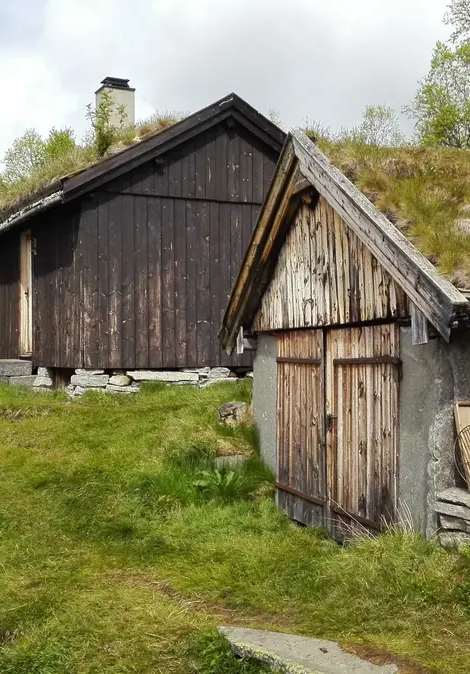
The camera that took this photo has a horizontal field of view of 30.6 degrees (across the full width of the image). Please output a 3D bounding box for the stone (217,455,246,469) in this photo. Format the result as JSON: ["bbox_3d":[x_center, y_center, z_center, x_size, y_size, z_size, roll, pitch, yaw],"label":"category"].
[{"bbox_3d":[-0.045,1.232,8.500,0.330,0.150,0.300,0,-2,0],"label":"stone"}]

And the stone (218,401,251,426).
[{"bbox_3d":[0.006,0.873,9.800,0.380,0.270,0.380,0,-2,0],"label":"stone"}]

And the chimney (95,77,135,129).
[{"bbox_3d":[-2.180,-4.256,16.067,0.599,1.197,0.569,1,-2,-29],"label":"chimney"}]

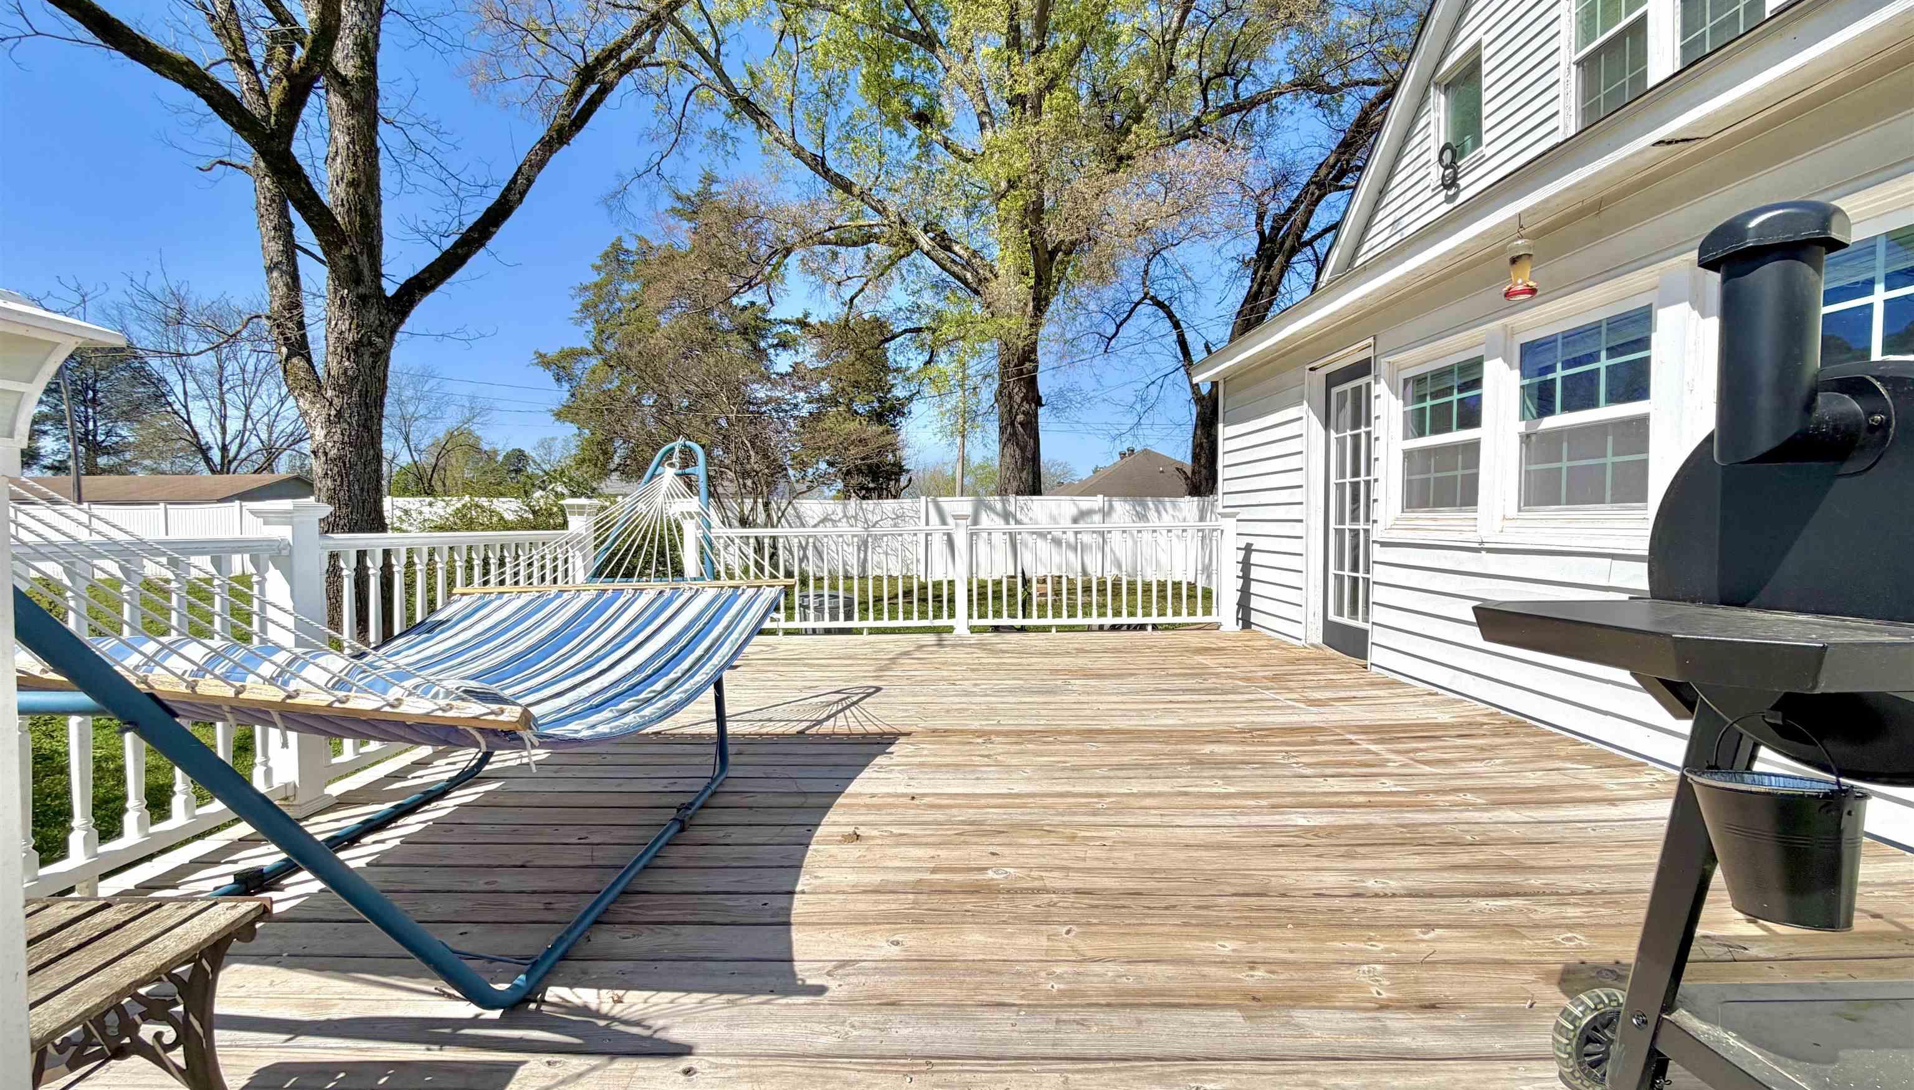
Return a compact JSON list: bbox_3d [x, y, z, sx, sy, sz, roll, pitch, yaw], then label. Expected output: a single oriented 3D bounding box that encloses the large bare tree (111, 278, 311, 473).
[{"bbox_3d":[-39.163,-6.971,41.000,8.800,14.010,8.000,-2,3,-43],"label":"large bare tree"}]

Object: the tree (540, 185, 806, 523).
[{"bbox_3d":[-6.845,-3.977,18.700,6.200,9.420,5.400,-1,2,-20],"label":"tree"}]

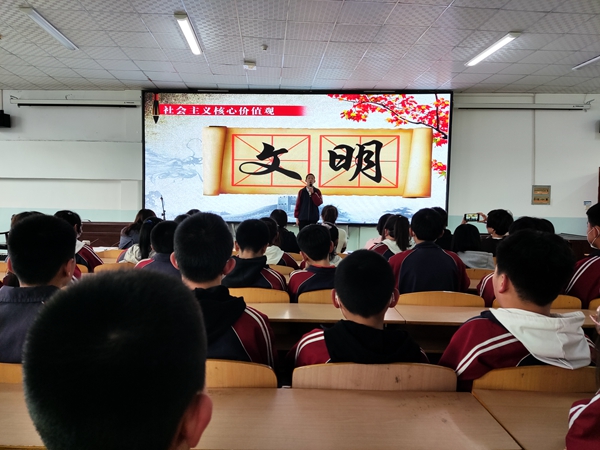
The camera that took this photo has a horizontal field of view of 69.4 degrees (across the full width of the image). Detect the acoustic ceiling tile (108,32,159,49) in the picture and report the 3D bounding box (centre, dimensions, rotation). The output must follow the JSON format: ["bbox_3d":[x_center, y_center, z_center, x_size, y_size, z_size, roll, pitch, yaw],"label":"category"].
[{"bbox_3d":[-2.321,-2.597,6.071,0.595,0.020,0.595,1,3,-4],"label":"acoustic ceiling tile"}]

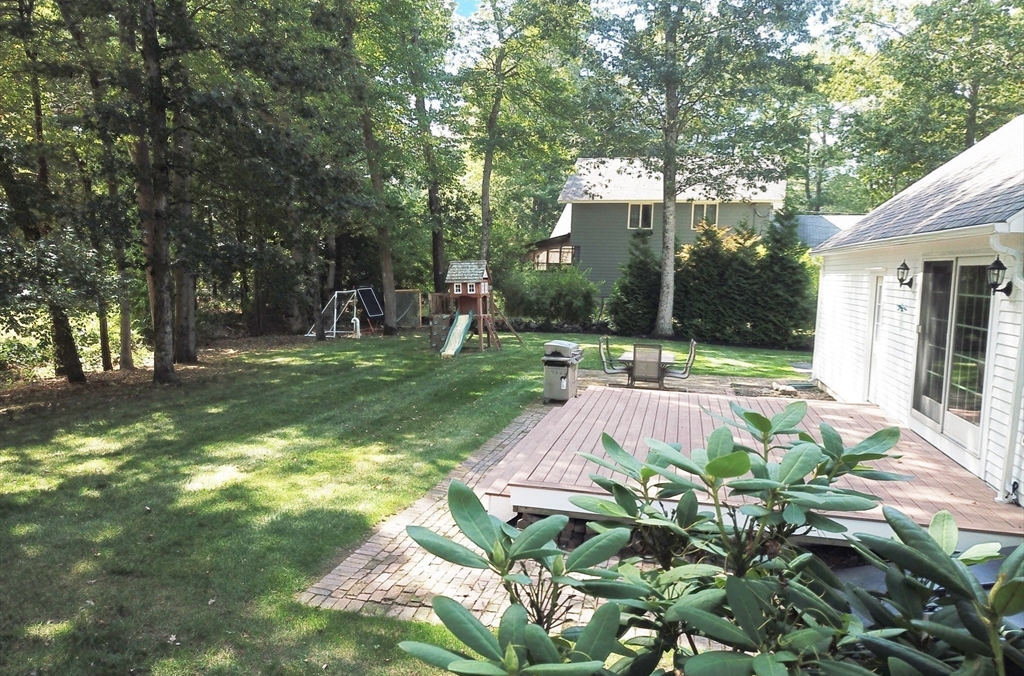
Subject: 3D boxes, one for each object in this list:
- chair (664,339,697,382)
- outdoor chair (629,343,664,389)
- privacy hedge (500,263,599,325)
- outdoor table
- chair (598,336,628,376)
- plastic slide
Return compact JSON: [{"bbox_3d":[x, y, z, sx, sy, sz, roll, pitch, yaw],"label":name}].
[{"bbox_3d":[3.249,0.567,15.039,0.660,1.030,0.620,3,6,13],"label":"chair"},{"bbox_3d":[2.514,0.616,14.283,0.600,1.030,0.680,3,6,13],"label":"outdoor chair"},{"bbox_3d":[1.471,-1.685,30.701,3.700,2.350,2.900,3,6,13],"label":"privacy hedge"},{"bbox_3d":[2.644,0.712,15.003,1.000,0.710,1.520,3,6,13],"label":"outdoor table"},{"bbox_3d":[2.053,0.507,15.274,0.660,1.030,0.620,3,6,13],"label":"chair"},{"bbox_3d":[-1.610,-0.131,22.737,0.460,1.220,2.050,3,6,10],"label":"plastic slide"}]

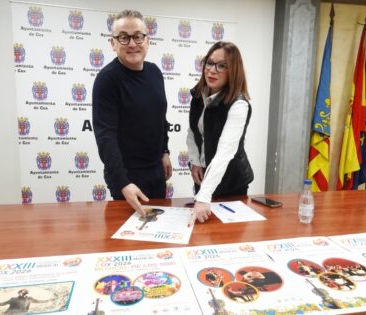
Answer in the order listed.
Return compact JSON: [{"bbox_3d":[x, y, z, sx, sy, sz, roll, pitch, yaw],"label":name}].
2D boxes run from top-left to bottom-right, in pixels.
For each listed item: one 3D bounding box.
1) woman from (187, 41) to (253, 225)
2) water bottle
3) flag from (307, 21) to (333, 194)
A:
[{"bbox_3d":[0.193,0.200,1.607,0.440,1.590,0.530,6,9,37],"label":"woman"},{"bbox_3d":[0.550,0.191,1.294,0.066,0.197,0.066,4,8,23],"label":"water bottle"},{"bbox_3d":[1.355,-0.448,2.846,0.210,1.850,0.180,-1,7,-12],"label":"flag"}]

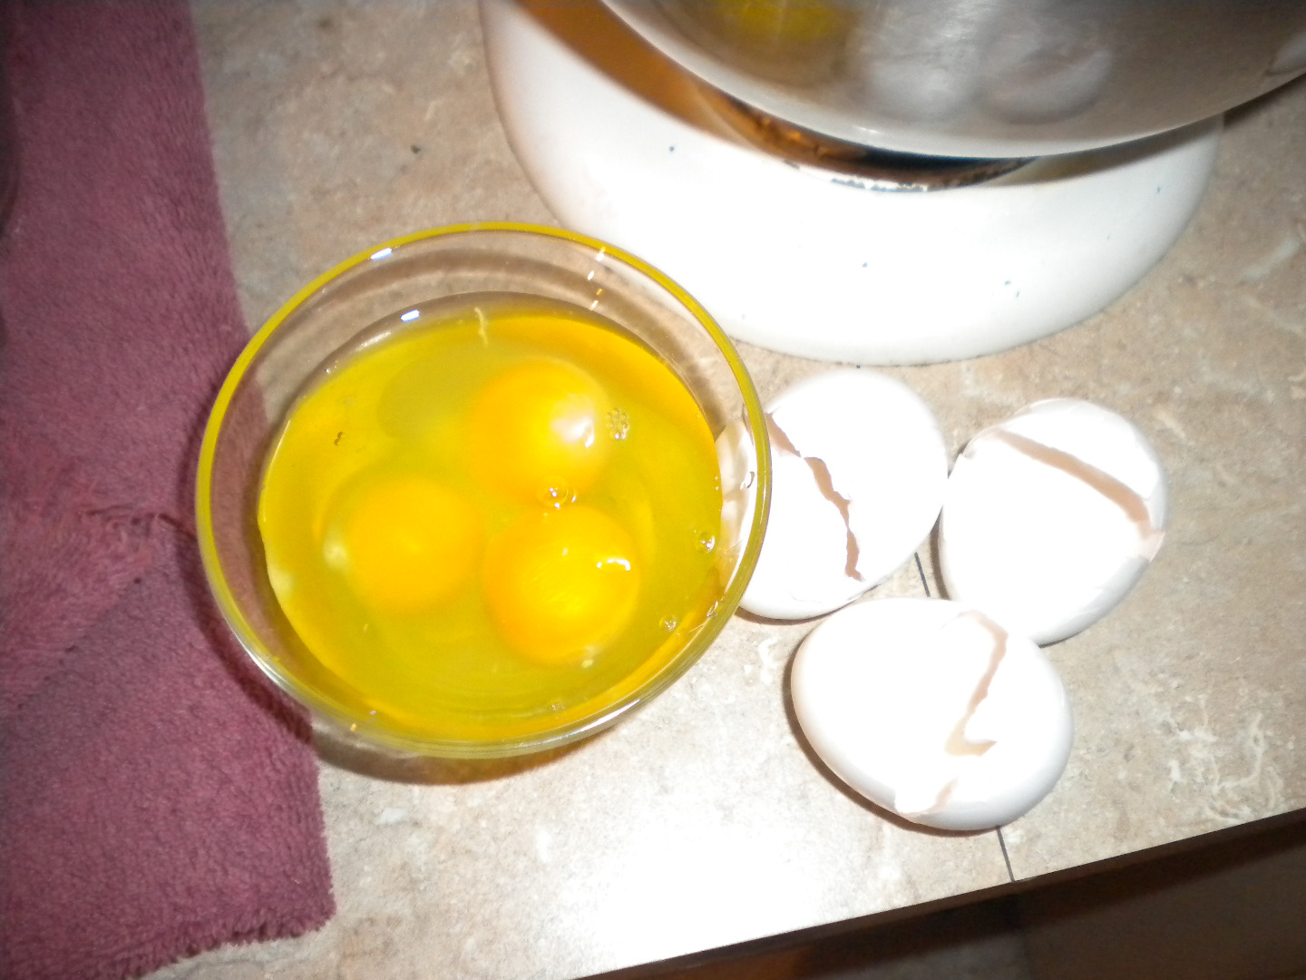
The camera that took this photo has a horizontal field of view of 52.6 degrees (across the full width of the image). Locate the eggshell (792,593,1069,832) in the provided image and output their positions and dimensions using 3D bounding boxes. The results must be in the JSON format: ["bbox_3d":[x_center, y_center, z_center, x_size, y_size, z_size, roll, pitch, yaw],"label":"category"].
[{"bbox_3d":[0.056,0.044,0.265,0.057,0.044,0.044,18,71,6],"label":"eggshell"}]

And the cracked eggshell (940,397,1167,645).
[{"bbox_3d":[0.084,0.006,0.279,0.044,0.044,0.055,28,72,9],"label":"cracked eggshell"}]

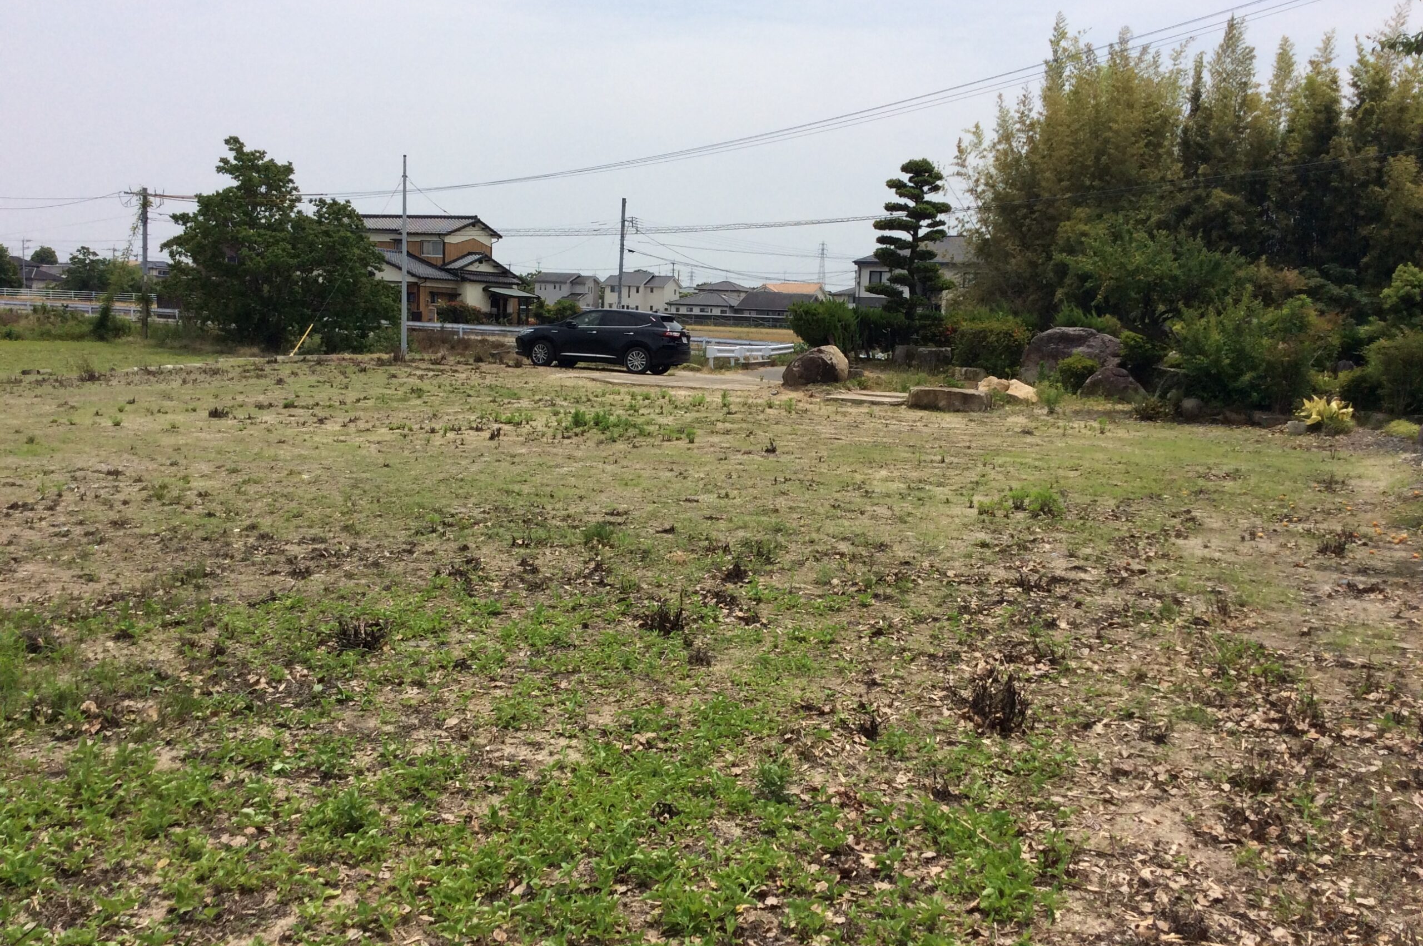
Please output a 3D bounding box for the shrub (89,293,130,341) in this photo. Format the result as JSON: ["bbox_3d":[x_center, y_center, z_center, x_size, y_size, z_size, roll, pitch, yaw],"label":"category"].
[{"bbox_3d":[-27.309,-7.085,59.581,1.650,2.084,1.600,-2,8,-24],"label":"shrub"}]

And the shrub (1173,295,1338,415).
[{"bbox_3d":[10.074,-2.211,24.412,2.800,2.136,2.400,4,8,22],"label":"shrub"}]

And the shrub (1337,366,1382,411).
[{"bbox_3d":[11.731,-1.520,23.791,0.760,0.795,0.720,5,8,26],"label":"shrub"}]

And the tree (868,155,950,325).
[{"bbox_3d":[6.160,-6.662,41.000,2.650,6.350,2.400,3,7,8],"label":"tree"}]

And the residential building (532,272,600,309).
[{"bbox_3d":[-23.209,-28.406,210.106,9.500,7.313,7.200,3,7,14],"label":"residential building"}]

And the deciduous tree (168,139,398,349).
[{"bbox_3d":[-13.883,-7.340,42.000,7.300,6.825,6.500,0,7,-18],"label":"deciduous tree"}]

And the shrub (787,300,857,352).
[{"bbox_3d":[3.327,-4.279,39.500,2.050,1.839,1.800,3,7,5],"label":"shrub"}]

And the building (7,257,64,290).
[{"bbox_3d":[-85.265,-24.298,165.000,9.500,5.725,8.500,-1,8,-27],"label":"building"}]

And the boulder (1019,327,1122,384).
[{"bbox_3d":[9.255,-3.032,33.800,2.650,1.459,1.800,4,7,15],"label":"boulder"}]

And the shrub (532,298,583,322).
[{"bbox_3d":[-10.242,-10.836,88.000,3.200,1.787,2.200,1,7,-7],"label":"shrub"}]

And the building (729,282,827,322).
[{"bbox_3d":[10.920,-27.521,213.236,13.300,6.619,10.000,4,7,17],"label":"building"}]

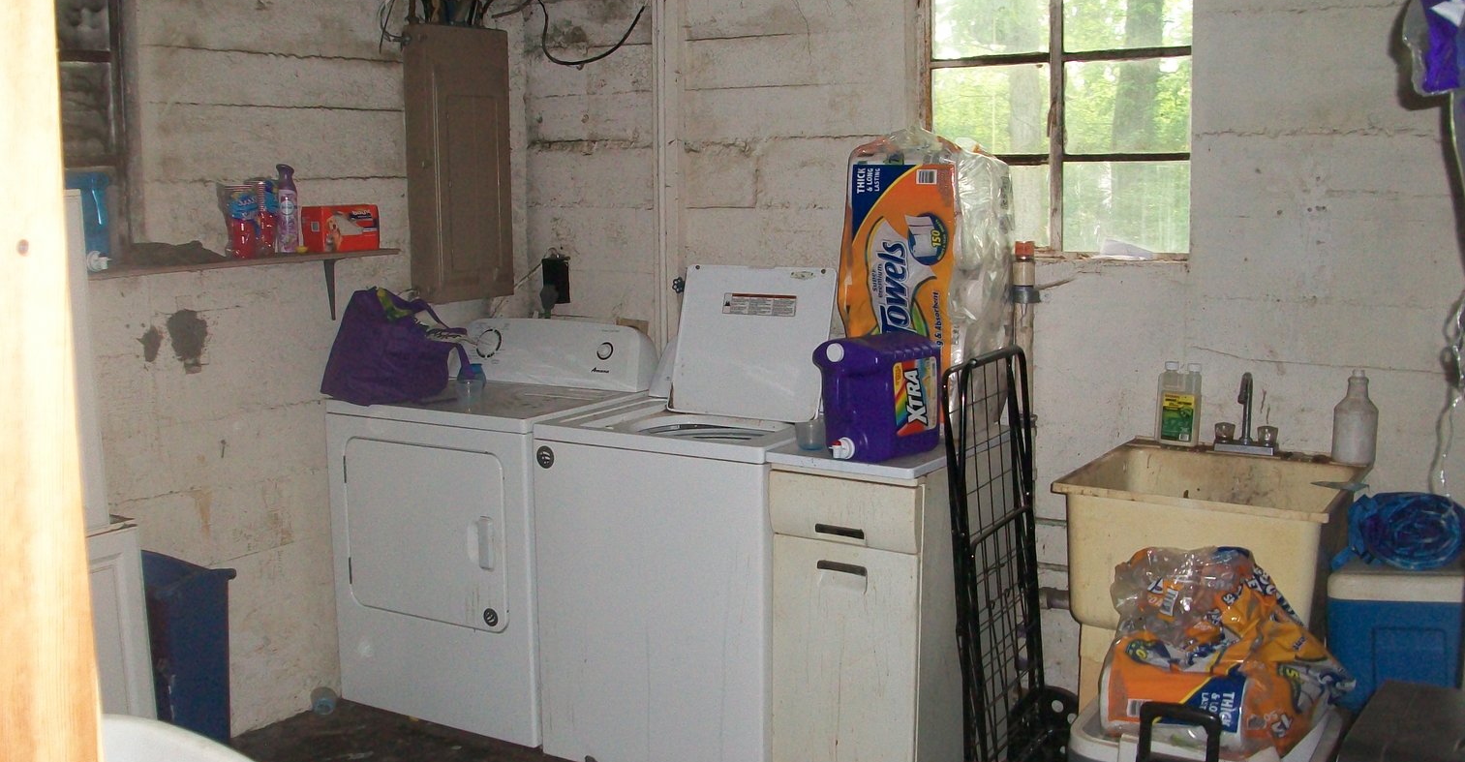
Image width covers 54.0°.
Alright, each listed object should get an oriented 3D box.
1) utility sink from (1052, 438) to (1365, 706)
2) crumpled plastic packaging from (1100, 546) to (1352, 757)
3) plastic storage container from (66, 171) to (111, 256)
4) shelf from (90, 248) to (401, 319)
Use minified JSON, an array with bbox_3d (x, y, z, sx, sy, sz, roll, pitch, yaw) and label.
[{"bbox_3d":[1.165,0.640,3.508,0.598,0.850,0.634,5,10,31],"label":"utility sink"},{"bbox_3d":[1.014,0.520,2.963,0.480,0.370,0.290,2,9,17],"label":"crumpled plastic packaging"},{"bbox_3d":[-1.594,-0.369,3.376,0.230,0.235,0.140,5,10,31],"label":"plastic storage container"},{"bbox_3d":[-1.334,-0.215,3.742,0.220,0.215,1.100,5,10,32],"label":"shelf"}]

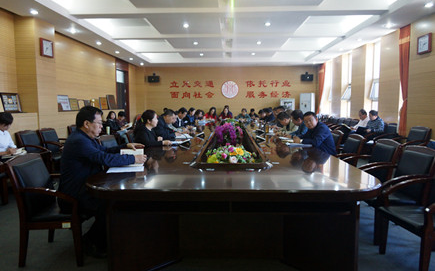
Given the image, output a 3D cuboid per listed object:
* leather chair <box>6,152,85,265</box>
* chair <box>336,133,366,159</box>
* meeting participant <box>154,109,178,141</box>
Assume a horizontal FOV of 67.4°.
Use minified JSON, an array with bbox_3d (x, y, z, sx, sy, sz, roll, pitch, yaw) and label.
[{"bbox_3d":[-1.355,0.604,2.862,0.590,0.890,0.560,0,5,2],"label":"leather chair"},{"bbox_3d":[1.669,0.447,4.566,0.590,0.890,0.560,0,5,2],"label":"chair"},{"bbox_3d":[-0.984,0.138,6.173,0.720,1.250,0.520,0,5,2],"label":"meeting participant"}]

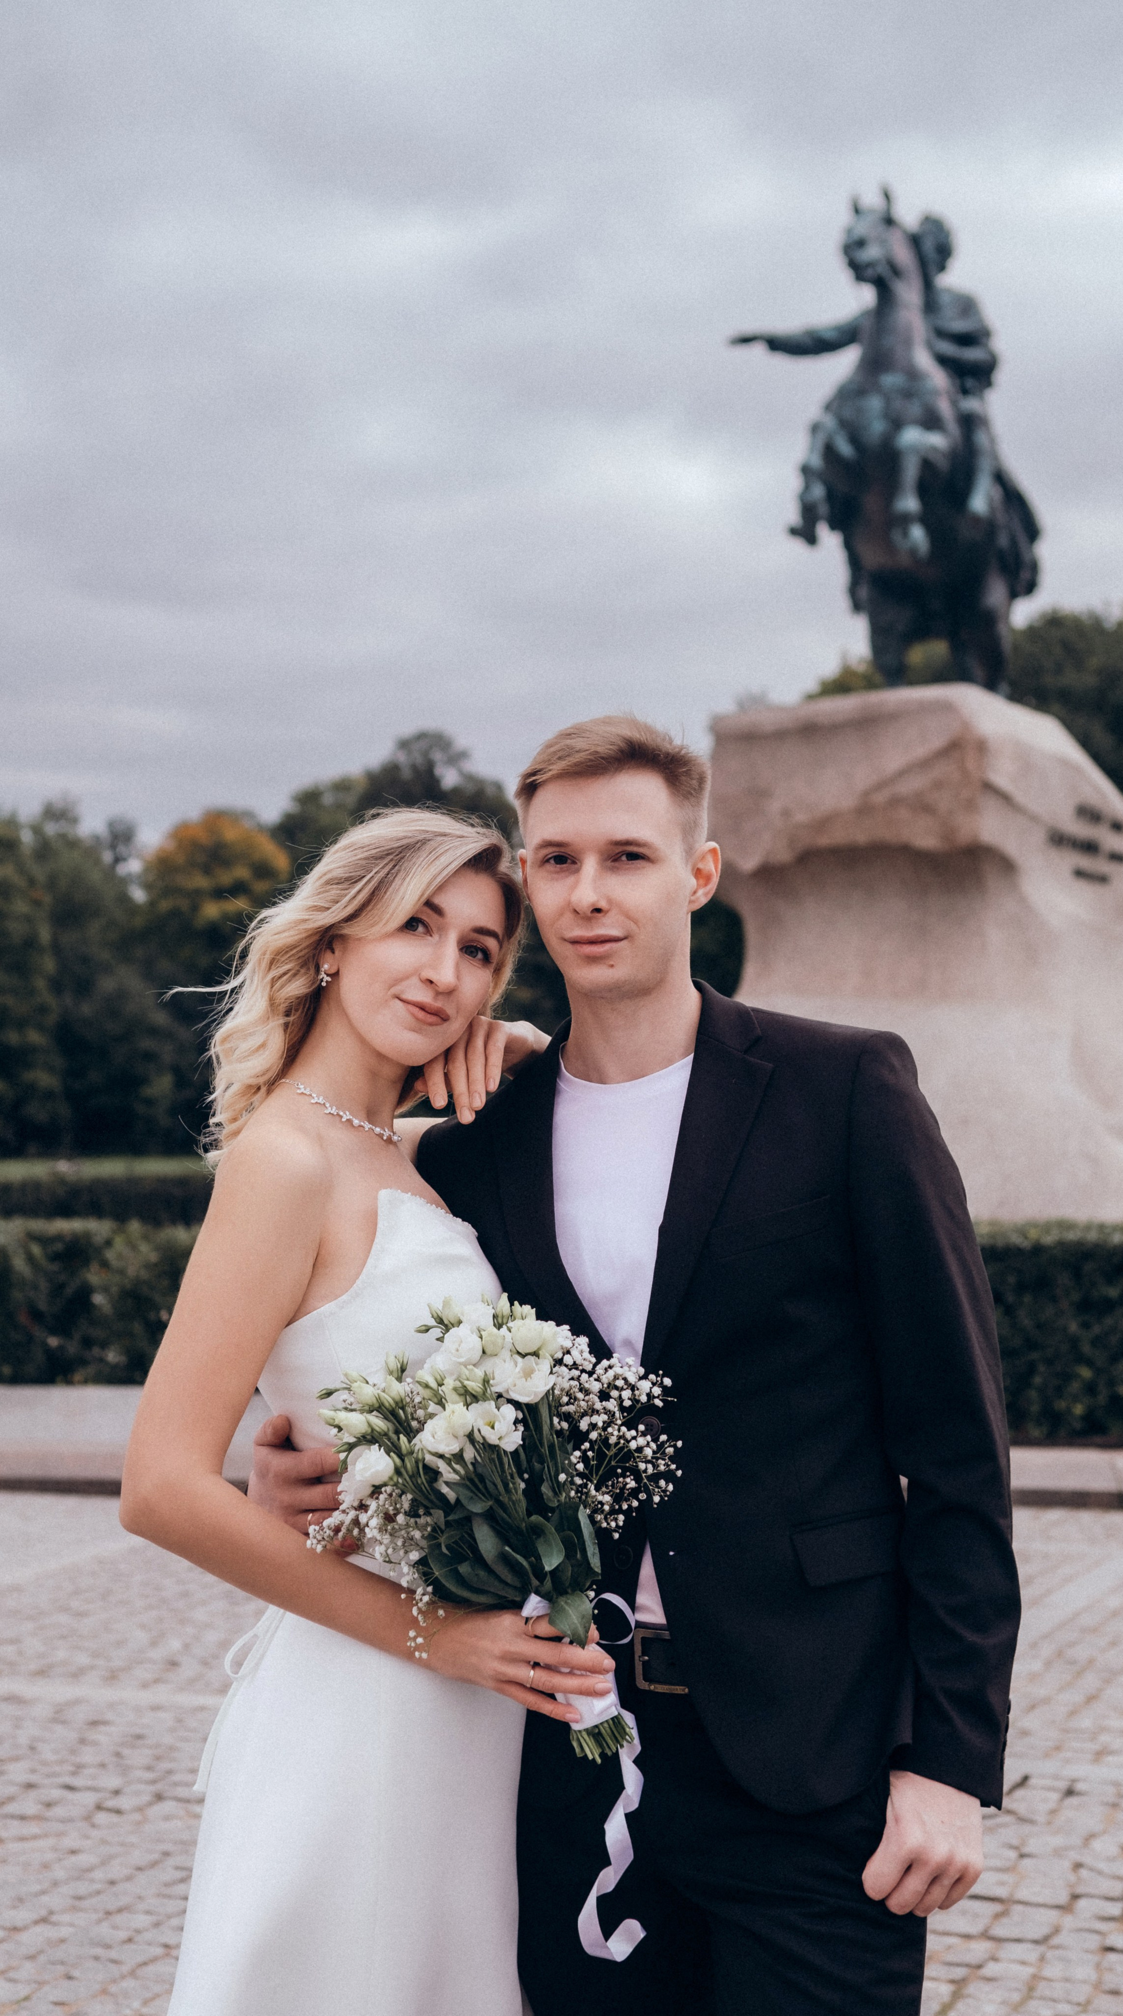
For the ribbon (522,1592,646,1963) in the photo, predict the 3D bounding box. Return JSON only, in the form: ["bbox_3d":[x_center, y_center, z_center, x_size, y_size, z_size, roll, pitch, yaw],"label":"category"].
[{"bbox_3d":[0.018,0.618,2.250,0.098,0.297,0.070,0,-2,0],"label":"ribbon"}]

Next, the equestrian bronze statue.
[{"bbox_3d":[3.858,-6.330,31.300,3.100,5.400,4.300,-1,-2,22],"label":"equestrian bronze statue"}]

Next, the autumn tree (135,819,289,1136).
[{"bbox_3d":[-10.895,-1.015,88.000,4.900,10.400,4.900,0,-2,0],"label":"autumn tree"}]

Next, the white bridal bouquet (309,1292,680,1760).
[{"bbox_3d":[-0.047,0.421,2.250,0.300,0.380,0.260,-17,10,5],"label":"white bridal bouquet"}]

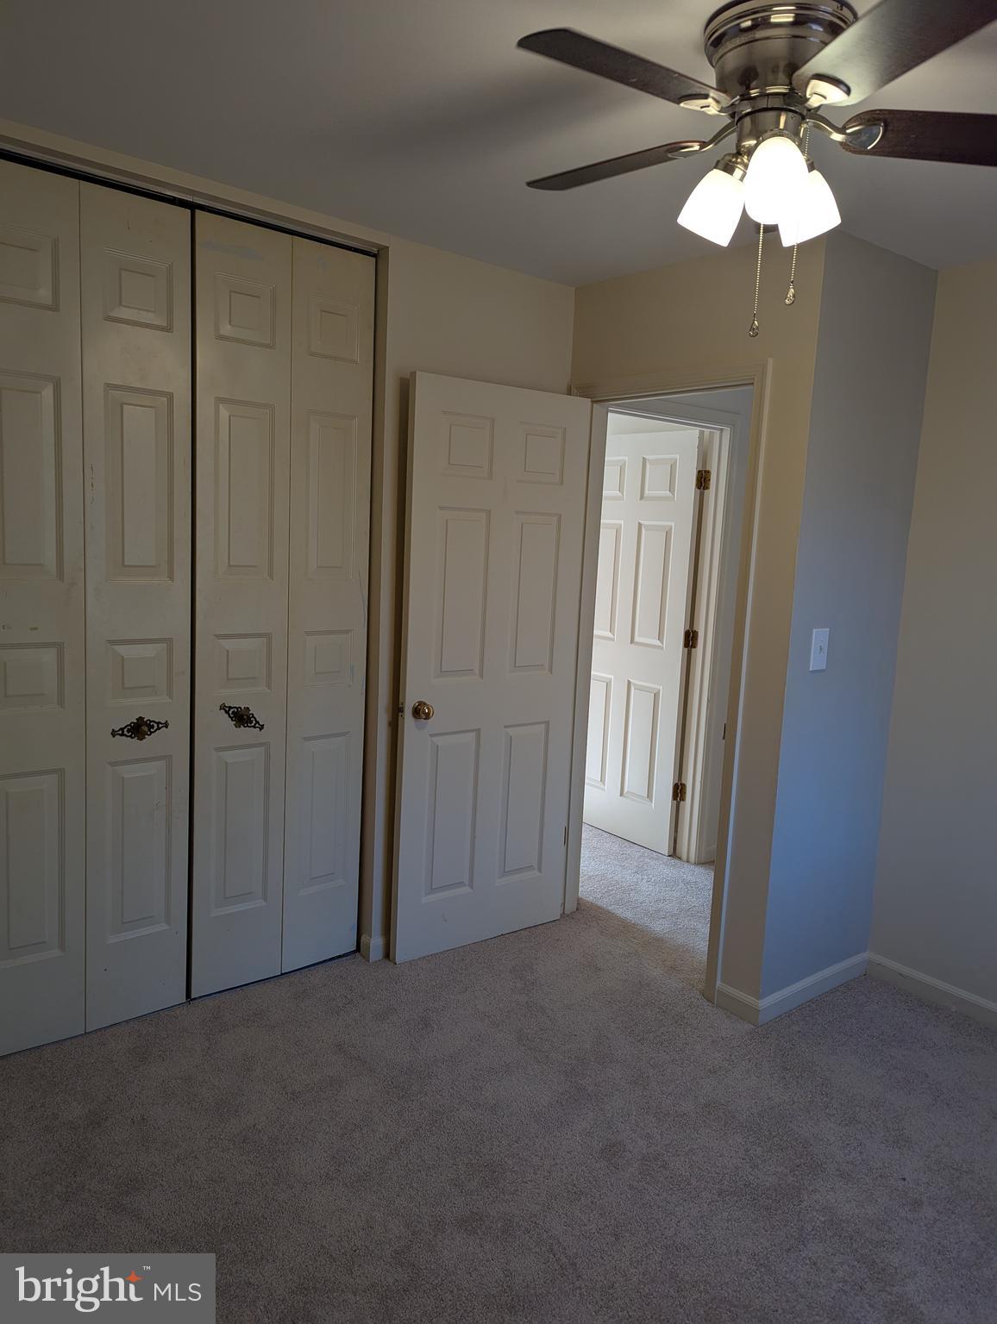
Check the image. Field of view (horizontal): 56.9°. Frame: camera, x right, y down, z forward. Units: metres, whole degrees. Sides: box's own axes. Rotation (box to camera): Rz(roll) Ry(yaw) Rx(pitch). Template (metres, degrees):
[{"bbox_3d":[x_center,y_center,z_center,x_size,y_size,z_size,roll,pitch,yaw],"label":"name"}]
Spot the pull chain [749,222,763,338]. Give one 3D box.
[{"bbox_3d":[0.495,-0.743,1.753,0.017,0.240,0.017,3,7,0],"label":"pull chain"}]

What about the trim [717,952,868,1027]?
[{"bbox_3d":[1.040,1.105,3.211,0.670,0.080,0.170,-3,9,-39],"label":"trim"}]

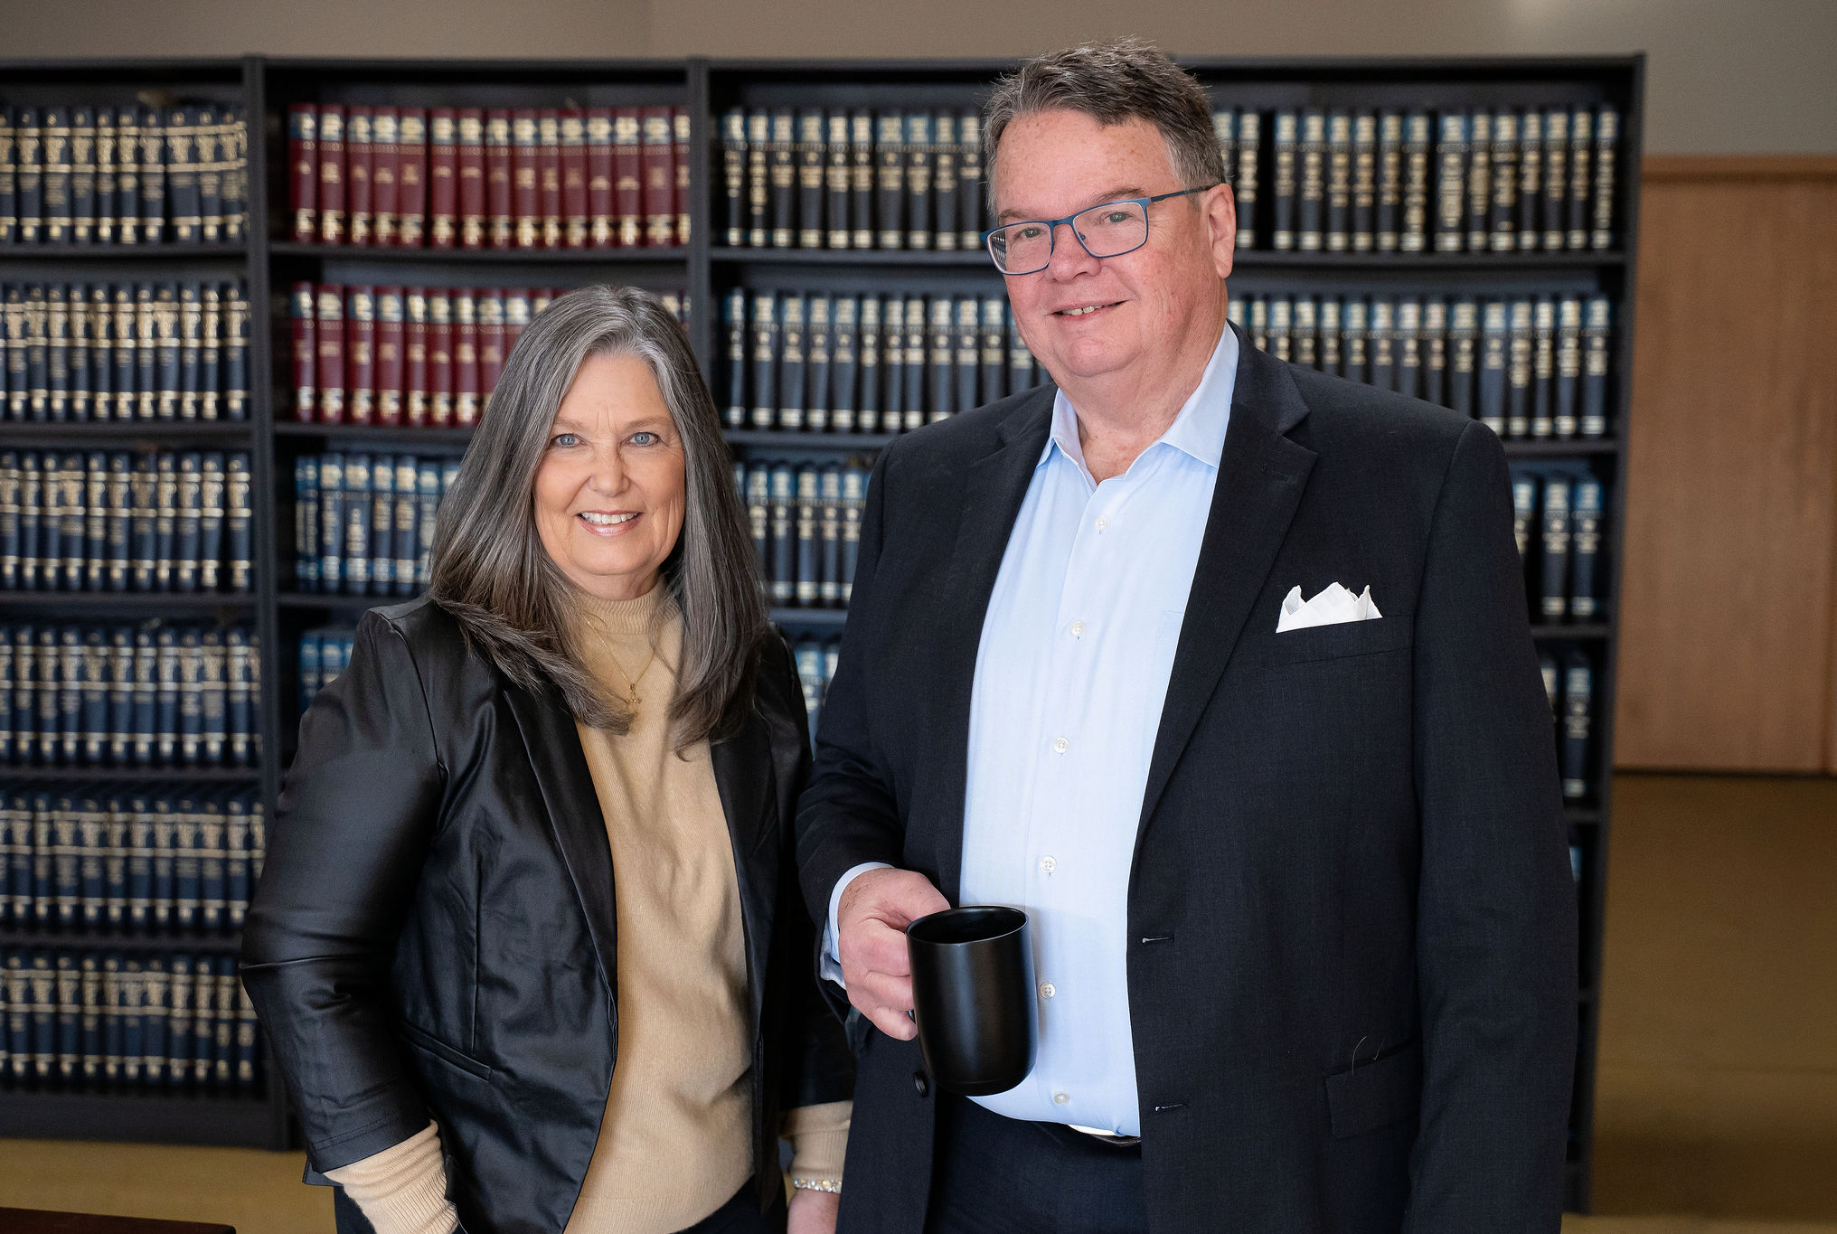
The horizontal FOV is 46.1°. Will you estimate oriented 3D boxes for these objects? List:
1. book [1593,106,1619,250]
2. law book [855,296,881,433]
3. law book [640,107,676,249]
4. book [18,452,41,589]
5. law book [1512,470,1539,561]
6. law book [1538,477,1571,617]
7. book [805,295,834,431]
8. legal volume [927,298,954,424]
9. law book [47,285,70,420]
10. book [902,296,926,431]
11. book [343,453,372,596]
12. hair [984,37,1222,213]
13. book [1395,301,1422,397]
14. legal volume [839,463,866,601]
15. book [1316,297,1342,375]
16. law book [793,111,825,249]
[{"bbox_3d":[1.198,-0.771,3.840,0.039,0.246,0.175,1,7,5],"label":"book"},{"bbox_3d":[-0.080,-0.468,3.955,0.040,0.250,0.170,1,7,5],"label":"law book"},{"bbox_3d":[-0.455,-0.795,3.949,0.057,0.249,0.185,1,7,5],"label":"law book"},{"bbox_3d":[-1.659,-0.194,4.139,0.046,0.254,0.178,1,7,6],"label":"book"},{"bbox_3d":[1.062,-0.133,3.881,0.045,0.256,0.185,5,7,5],"label":"law book"},{"bbox_3d":[1.124,-0.130,3.875,0.050,0.254,0.185,1,7,5],"label":"law book"},{"bbox_3d":[-0.170,-0.466,3.967,0.049,0.250,0.170,1,7,6],"label":"book"},{"bbox_3d":[0.050,-0.461,3.940,0.048,0.244,0.185,1,7,5],"label":"legal volume"},{"bbox_3d":[-1.608,-0.508,4.147,0.045,0.254,0.175,1,7,5],"label":"law book"},{"bbox_3d":[-0.001,-0.465,3.970,0.045,0.249,0.178,1,7,5],"label":"book"},{"bbox_3d":[-1.044,-0.185,4.131,0.050,0.261,0.175,1,7,5],"label":"book"},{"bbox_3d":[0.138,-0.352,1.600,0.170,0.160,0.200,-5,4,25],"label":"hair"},{"bbox_3d":[0.867,-0.451,3.863,0.046,0.250,0.170,1,7,6],"label":"book"},{"bbox_3d":[-0.111,-0.157,3.999,0.046,0.254,0.170,1,7,6],"label":"legal volume"},{"bbox_3d":[0.727,-0.451,3.870,0.044,0.254,0.178,1,7,6],"label":"book"},{"bbox_3d":[-0.187,-0.797,3.973,0.050,0.245,0.175,1,7,5],"label":"law book"}]

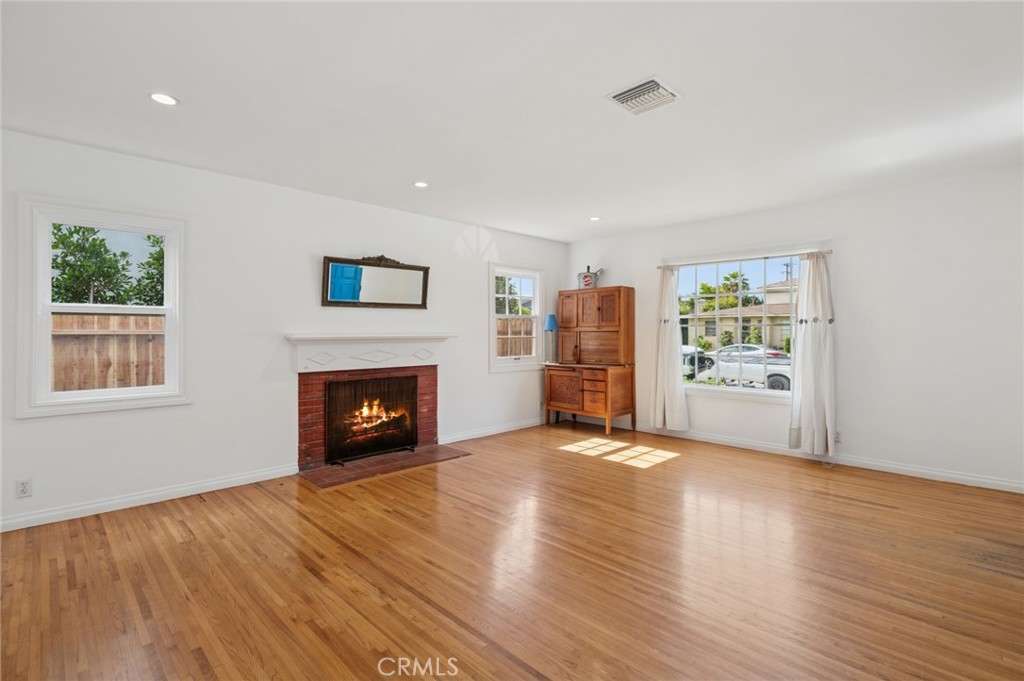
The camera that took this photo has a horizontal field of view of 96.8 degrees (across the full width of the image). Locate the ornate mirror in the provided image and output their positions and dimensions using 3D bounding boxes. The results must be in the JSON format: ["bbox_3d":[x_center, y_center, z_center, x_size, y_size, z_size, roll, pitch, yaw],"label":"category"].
[{"bbox_3d":[-1.280,-0.568,4.387,1.080,0.500,0.045,-1,9,-43],"label":"ornate mirror"}]

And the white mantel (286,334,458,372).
[{"bbox_3d":[-1.255,0.100,4.348,1.700,0.330,0.200,-1,1,-43],"label":"white mantel"}]

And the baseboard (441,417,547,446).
[{"bbox_3d":[-0.068,1.076,5.599,1.970,0.098,0.018,-1,1,-43],"label":"baseboard"}]

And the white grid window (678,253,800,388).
[{"bbox_3d":[2.399,-0.174,4.803,0.090,1.420,1.480,-1,1,-43],"label":"white grid window"}]

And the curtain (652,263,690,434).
[{"bbox_3d":[1.834,0.102,5.256,0.130,1.900,0.440,-1,1,-43],"label":"curtain"}]

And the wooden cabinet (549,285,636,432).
[{"bbox_3d":[0.969,0.238,5.810,0.620,1.765,1.050,-1,1,-43],"label":"wooden cabinet"}]

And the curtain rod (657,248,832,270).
[{"bbox_3d":[2.310,-0.833,4.747,0.060,0.040,1.740,-1,1,-43],"label":"curtain rod"}]

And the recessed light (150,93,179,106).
[{"bbox_3d":[-1.841,-1.272,2.410,0.135,0.030,0.135,-1,1,-43],"label":"recessed light"}]

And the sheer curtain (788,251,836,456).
[{"bbox_3d":[2.782,0.117,4.247,0.130,1.880,0.400,-1,1,-43],"label":"sheer curtain"}]

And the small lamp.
[{"bbox_3d":[0.520,-0.021,5.976,0.205,0.640,0.205,0,1,0],"label":"small lamp"}]

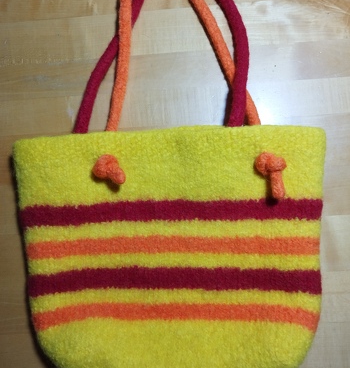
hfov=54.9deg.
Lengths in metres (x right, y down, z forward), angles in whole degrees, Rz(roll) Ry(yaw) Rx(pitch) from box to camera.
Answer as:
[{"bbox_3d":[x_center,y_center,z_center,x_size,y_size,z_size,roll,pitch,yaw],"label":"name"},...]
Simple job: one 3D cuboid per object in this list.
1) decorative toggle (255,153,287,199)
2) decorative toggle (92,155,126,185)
[{"bbox_3d":[0.101,-0.009,0.357,0.035,0.028,0.050,-1,84,2],"label":"decorative toggle"},{"bbox_3d":[-0.070,-0.015,0.361,0.035,0.029,0.032,-1,84,2],"label":"decorative toggle"}]

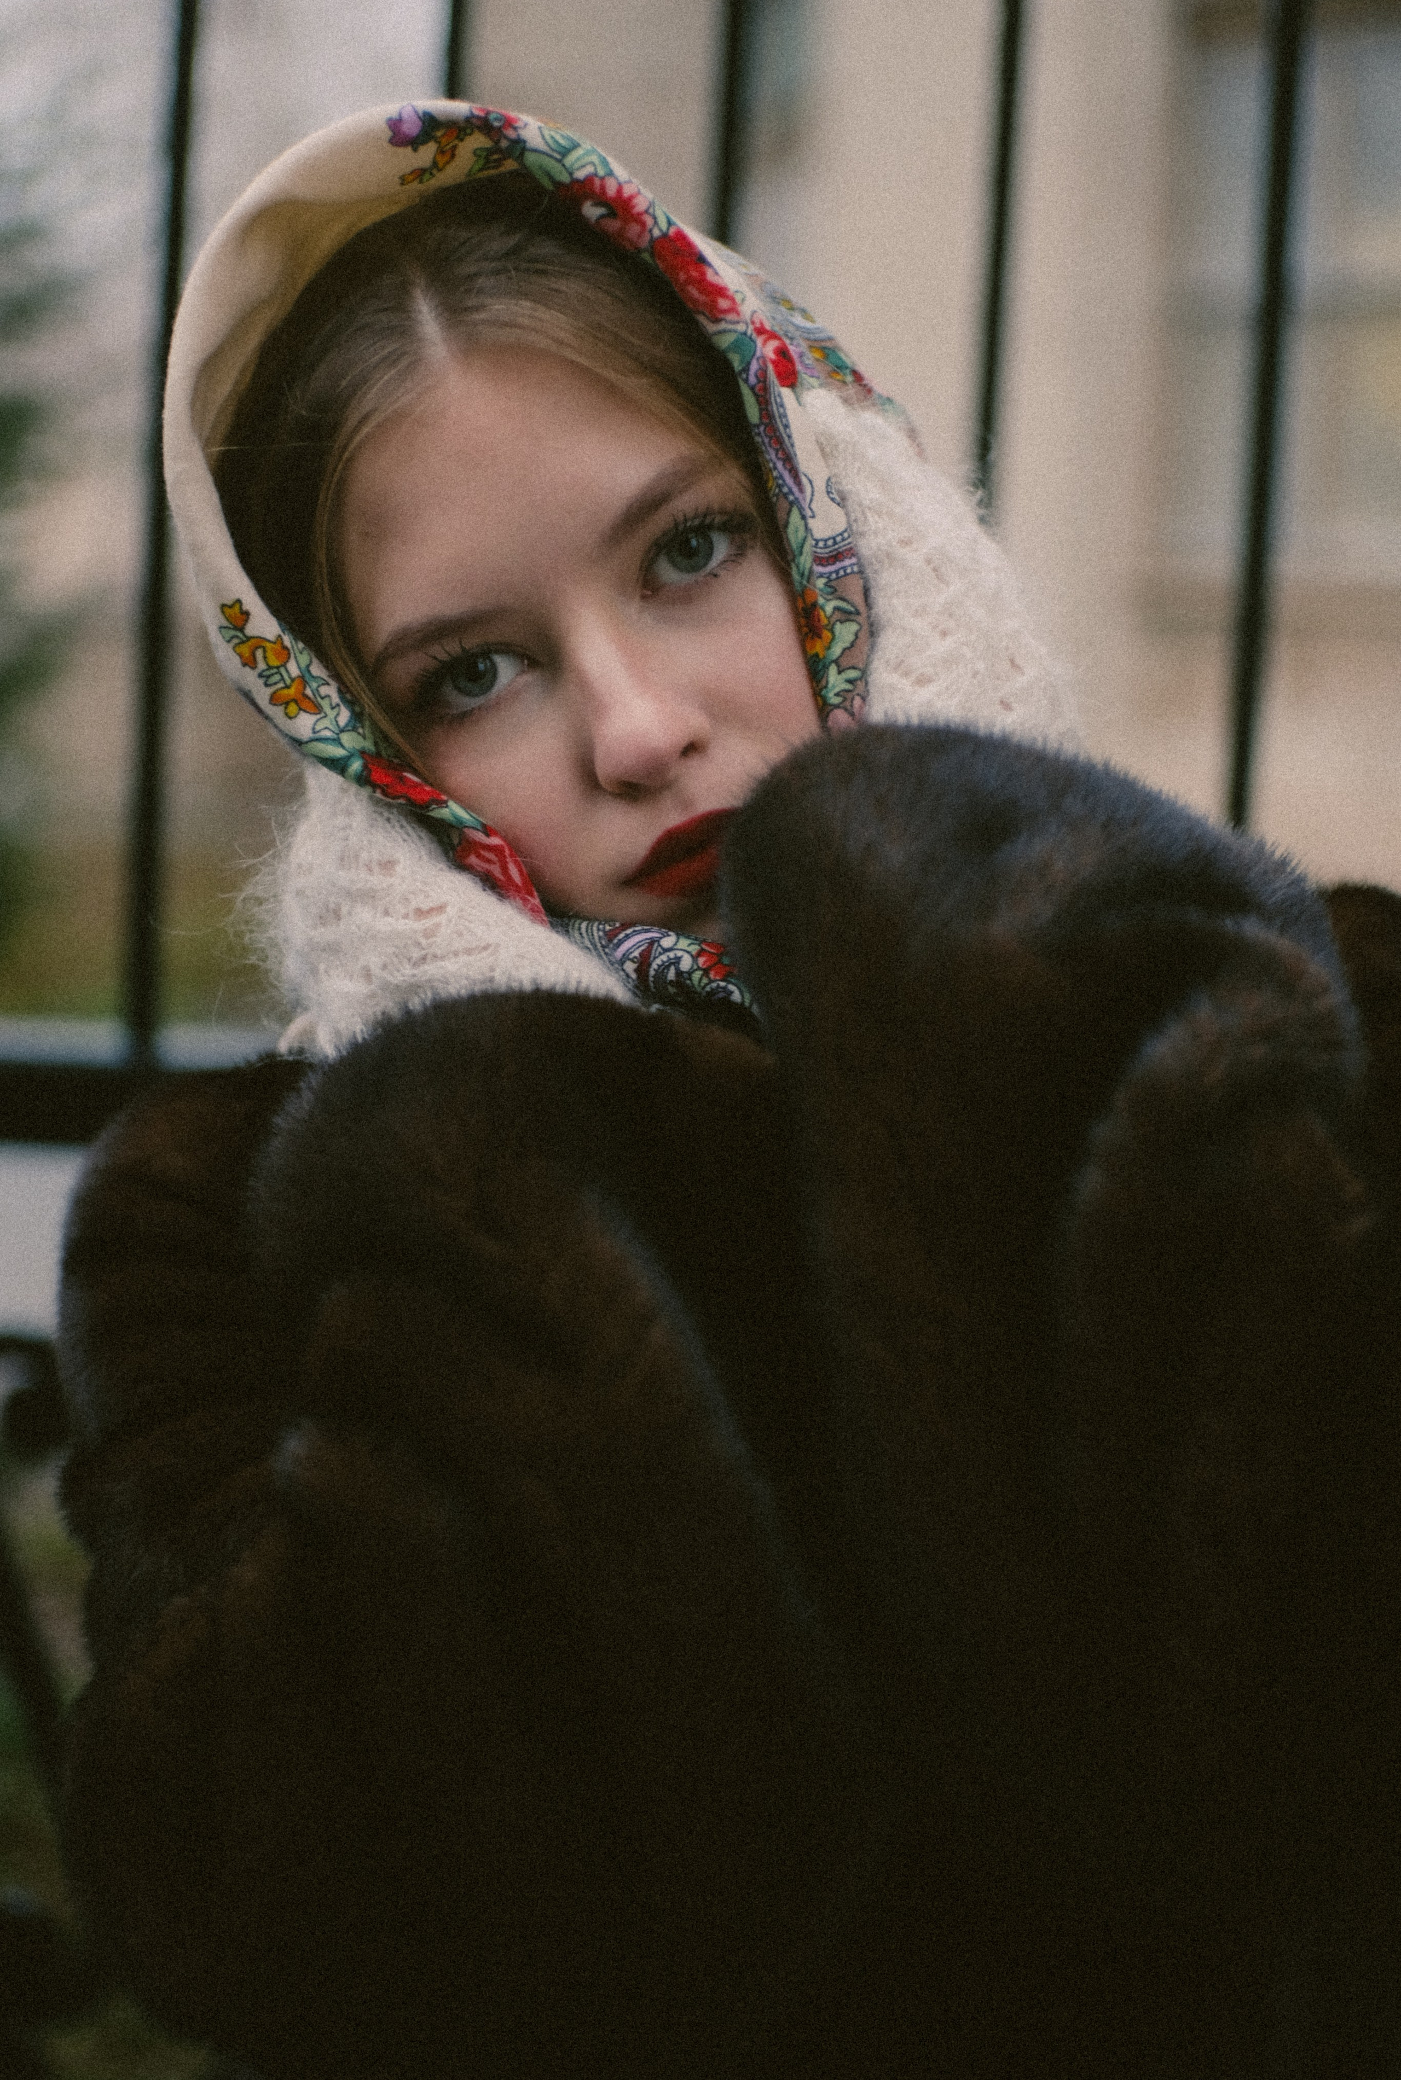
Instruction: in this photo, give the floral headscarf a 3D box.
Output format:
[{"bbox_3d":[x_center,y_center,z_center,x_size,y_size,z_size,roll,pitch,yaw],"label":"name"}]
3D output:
[{"bbox_3d":[-0.018,-0.126,0.862,0.200,0.260,0.210,-28,7,11],"label":"floral headscarf"}]

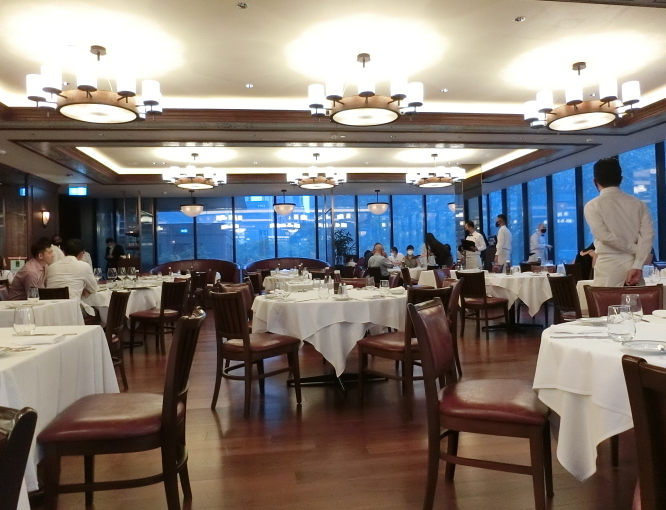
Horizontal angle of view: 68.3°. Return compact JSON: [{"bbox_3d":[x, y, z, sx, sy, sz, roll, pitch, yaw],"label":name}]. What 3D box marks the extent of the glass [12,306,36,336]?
[{"bbox_3d":[-1.438,0.307,2.290,0.087,0.125,0.087,-1,-1,0],"label":"glass"}]

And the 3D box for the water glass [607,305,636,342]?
[{"bbox_3d":[1.005,0.241,1.710,0.098,0.120,0.098,-1,-1,0],"label":"water glass"}]

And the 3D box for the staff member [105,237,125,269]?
[{"bbox_3d":[-4.889,0.467,11.097,0.480,1.720,0.360,-2,-1,8],"label":"staff member"}]

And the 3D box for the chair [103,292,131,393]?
[{"bbox_3d":[-1.953,0.742,4.010,0.550,0.880,0.460,-1,-1,-3],"label":"chair"}]

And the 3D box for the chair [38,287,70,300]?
[{"bbox_3d":[-2.681,0.759,4.972,0.470,0.880,0.540,-2,-1,13],"label":"chair"}]

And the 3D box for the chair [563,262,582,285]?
[{"bbox_3d":[4.268,0.616,8.242,0.540,0.880,0.470,-1,-1,-12],"label":"chair"}]

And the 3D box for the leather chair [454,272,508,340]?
[{"bbox_3d":[2.018,0.656,6.622,0.540,0.880,0.470,-1,-1,-38],"label":"leather chair"}]

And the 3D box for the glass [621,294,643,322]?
[{"bbox_3d":[1.342,0.240,2.200,0.086,0.125,0.086,-1,-1,0],"label":"glass"}]

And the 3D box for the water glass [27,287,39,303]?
[{"bbox_3d":[-2.641,0.351,4.330,0.088,0.125,0.088,-1,-1,0],"label":"water glass"}]

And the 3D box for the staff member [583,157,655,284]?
[{"bbox_3d":[1.923,0.211,3.279,0.500,1.720,0.360,-2,-1,21],"label":"staff member"}]

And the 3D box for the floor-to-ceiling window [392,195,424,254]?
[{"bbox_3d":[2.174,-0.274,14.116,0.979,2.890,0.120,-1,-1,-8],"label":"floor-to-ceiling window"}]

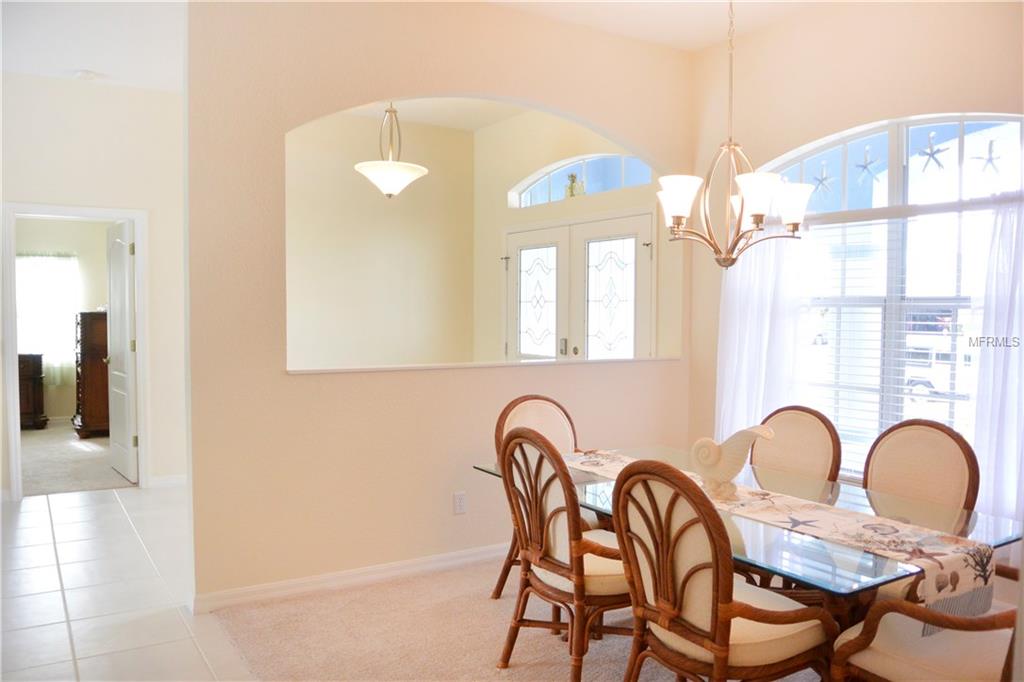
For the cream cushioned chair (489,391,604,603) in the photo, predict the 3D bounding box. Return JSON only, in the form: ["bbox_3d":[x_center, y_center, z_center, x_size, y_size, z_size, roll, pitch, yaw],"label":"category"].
[{"bbox_3d":[0.268,0.756,3.613,0.590,0.980,0.640,-1,2,-33],"label":"cream cushioned chair"}]

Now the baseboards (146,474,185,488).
[{"bbox_3d":[-2.762,1.123,6.138,0.320,0.090,0.020,-1,2,-33],"label":"baseboards"}]

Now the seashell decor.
[{"bbox_3d":[0.792,0.433,2.757,0.300,0.265,0.140,1,2,7],"label":"seashell decor"}]

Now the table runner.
[{"bbox_3d":[0.731,0.641,2.831,0.390,0.180,1.831,-1,2,-33],"label":"table runner"}]

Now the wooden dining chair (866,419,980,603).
[{"bbox_3d":[1.286,0.792,2.758,0.640,0.980,0.590,-1,2,-33],"label":"wooden dining chair"}]

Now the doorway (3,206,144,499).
[{"bbox_3d":[-3.278,0.069,5.826,0.917,2.153,0.150,-1,2,-33],"label":"doorway"}]

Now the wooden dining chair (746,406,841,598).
[{"bbox_3d":[0.984,0.774,3.229,0.640,0.980,0.590,-1,2,-33],"label":"wooden dining chair"}]

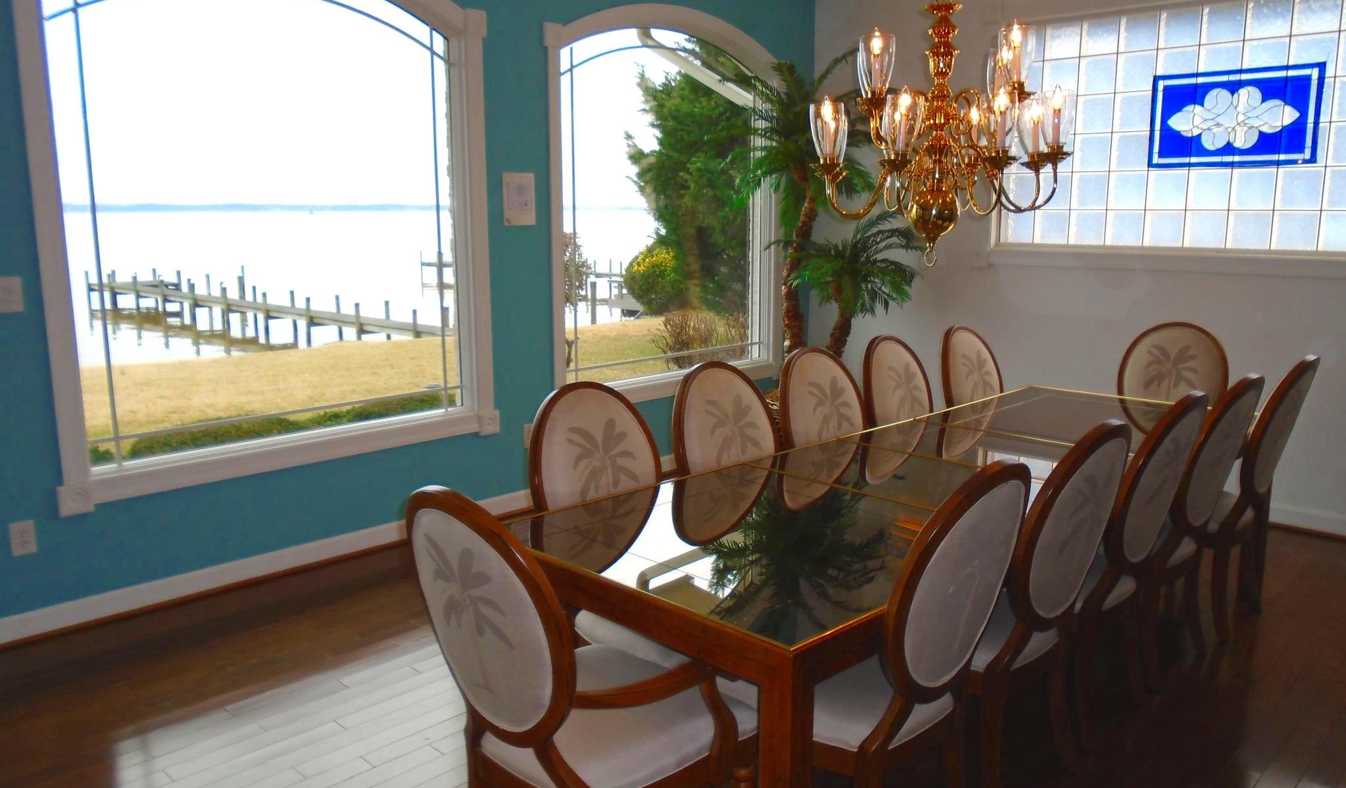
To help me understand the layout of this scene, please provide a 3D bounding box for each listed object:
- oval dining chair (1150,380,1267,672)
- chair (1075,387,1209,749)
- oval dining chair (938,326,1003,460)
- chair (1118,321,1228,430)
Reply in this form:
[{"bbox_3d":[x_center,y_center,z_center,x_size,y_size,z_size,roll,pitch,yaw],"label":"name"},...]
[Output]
[{"bbox_3d":[1.598,0.416,3.487,0.660,1.050,0.510,10,14,43],"label":"oval dining chair"},{"bbox_3d":[1.226,0.476,3.110,0.651,1.055,0.510,9,14,41],"label":"chair"},{"bbox_3d":[1.466,0.254,4.327,0.651,1.055,0.510,10,14,43],"label":"oval dining chair"},{"bbox_3d":[2.103,0.232,4.467,0.570,1.055,0.661,10,14,43],"label":"chair"}]

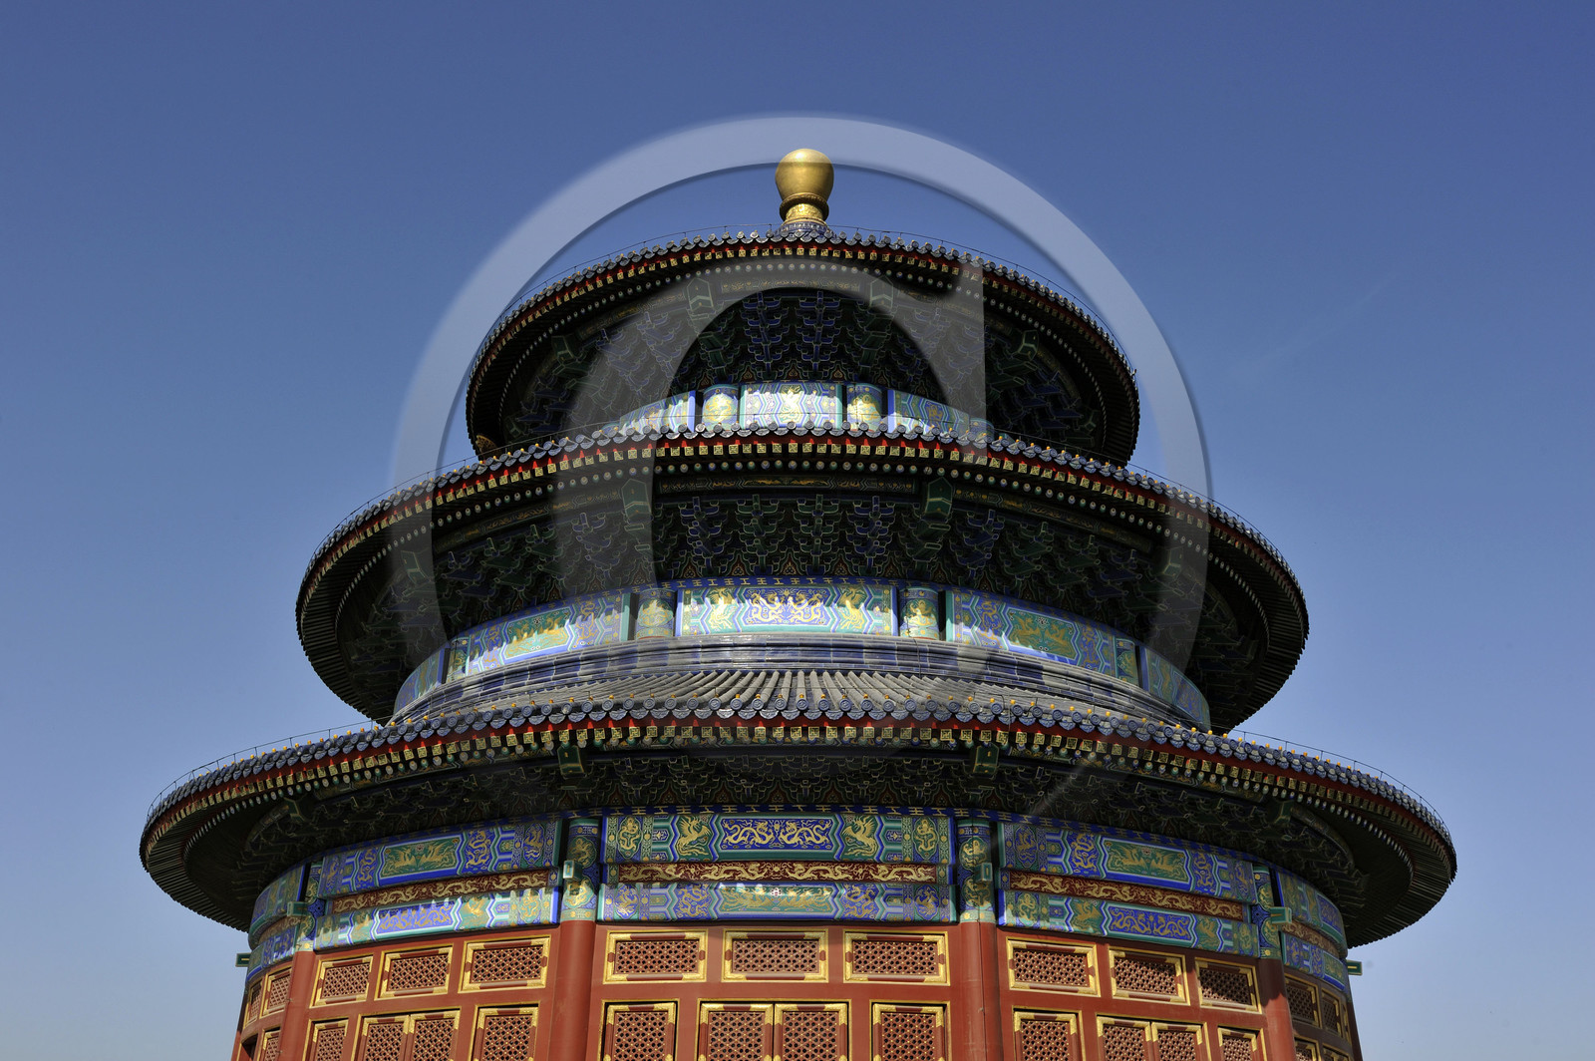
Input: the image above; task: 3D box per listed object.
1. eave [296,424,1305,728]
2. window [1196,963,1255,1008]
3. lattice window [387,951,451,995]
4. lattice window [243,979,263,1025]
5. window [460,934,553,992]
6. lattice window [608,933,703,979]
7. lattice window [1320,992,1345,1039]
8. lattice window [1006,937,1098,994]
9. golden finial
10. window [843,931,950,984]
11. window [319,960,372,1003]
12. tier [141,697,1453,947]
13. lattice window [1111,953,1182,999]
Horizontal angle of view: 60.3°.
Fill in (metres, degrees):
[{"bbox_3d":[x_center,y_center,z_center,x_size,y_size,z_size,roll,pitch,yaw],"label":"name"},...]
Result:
[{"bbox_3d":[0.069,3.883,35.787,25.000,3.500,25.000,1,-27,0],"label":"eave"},{"bbox_3d":[7.287,7.692,23.157,1.510,0.690,0.100,19,-32,-33],"label":"window"},{"bbox_3d":[-6.238,7.262,22.529,1.426,0.628,0.100,-15,-31,28],"label":"lattice window"},{"bbox_3d":[-10.572,9.222,26.643,0.100,0.690,1.510,14,-30,-25],"label":"lattice window"},{"bbox_3d":[-4.624,6.883,21.807,1.598,0.790,0.120,-10,-29,20],"label":"window"},{"bbox_3d":[-2.175,6.579,21.147,1.510,0.690,0.100,-4,-27,9],"label":"lattice window"},{"bbox_3d":[10.206,9.195,26.104,0.100,0.690,1.510,-15,-30,28],"label":"lattice window"},{"bbox_3d":[4.004,6.857,21.583,1.584,0.778,0.120,10,-28,-17],"label":"lattice window"},{"bbox_3d":[0.241,-10.452,43.071,1.850,3.300,1.850,1,-27,0],"label":"golden finial"},{"bbox_3d":[1.514,6.567,21.057,1.637,0.756,0.120,4,-27,-6],"label":"window"},{"bbox_3d":[-7.813,7.711,23.549,1.510,0.690,0.100,-20,-33,36],"label":"window"},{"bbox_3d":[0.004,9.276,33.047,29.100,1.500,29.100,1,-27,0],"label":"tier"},{"bbox_3d":[5.730,7.225,22.257,1.510,0.690,0.100,14,-30,-25],"label":"lattice window"}]

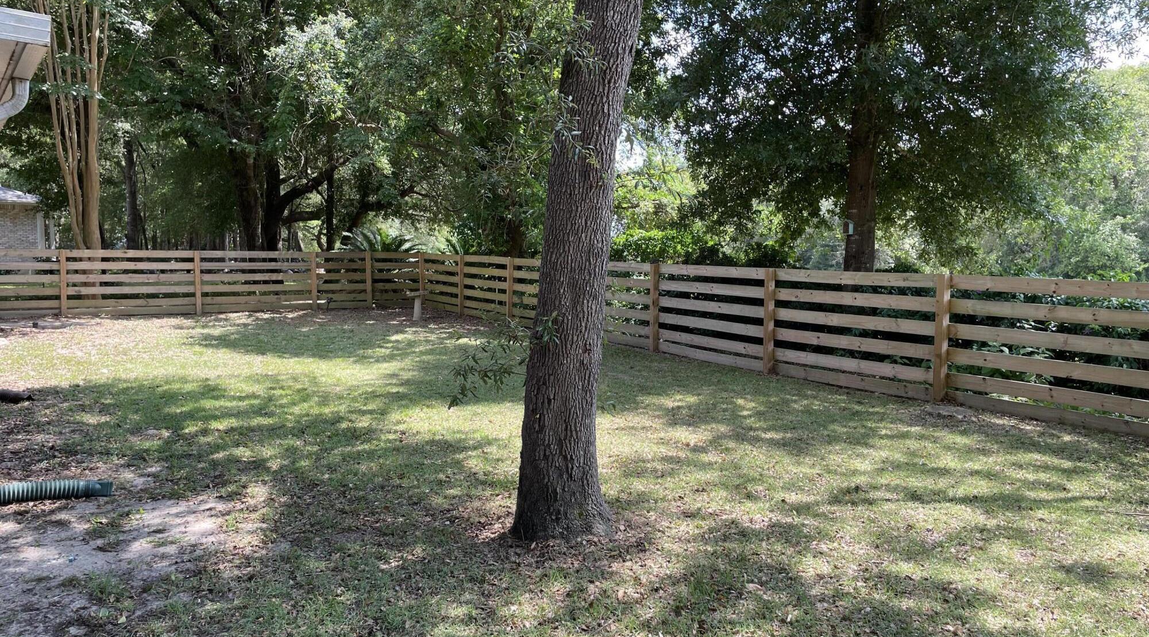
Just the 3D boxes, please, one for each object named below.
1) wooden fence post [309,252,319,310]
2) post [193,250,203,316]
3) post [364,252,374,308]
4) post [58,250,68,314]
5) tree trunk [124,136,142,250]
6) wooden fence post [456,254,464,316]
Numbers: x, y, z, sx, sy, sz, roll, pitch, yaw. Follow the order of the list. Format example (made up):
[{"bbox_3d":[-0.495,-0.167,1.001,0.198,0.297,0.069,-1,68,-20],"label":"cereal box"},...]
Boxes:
[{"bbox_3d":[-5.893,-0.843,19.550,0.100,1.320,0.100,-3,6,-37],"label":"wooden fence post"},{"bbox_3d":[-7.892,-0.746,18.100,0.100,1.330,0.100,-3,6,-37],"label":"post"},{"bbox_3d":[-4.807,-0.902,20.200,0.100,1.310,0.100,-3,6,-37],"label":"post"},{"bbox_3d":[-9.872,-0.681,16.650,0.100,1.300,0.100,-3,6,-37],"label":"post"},{"bbox_3d":[-17.417,-4.916,34.000,0.550,4.550,0.550,-3,6,-37],"label":"tree trunk"},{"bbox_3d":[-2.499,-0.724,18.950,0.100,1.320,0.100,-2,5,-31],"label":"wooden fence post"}]

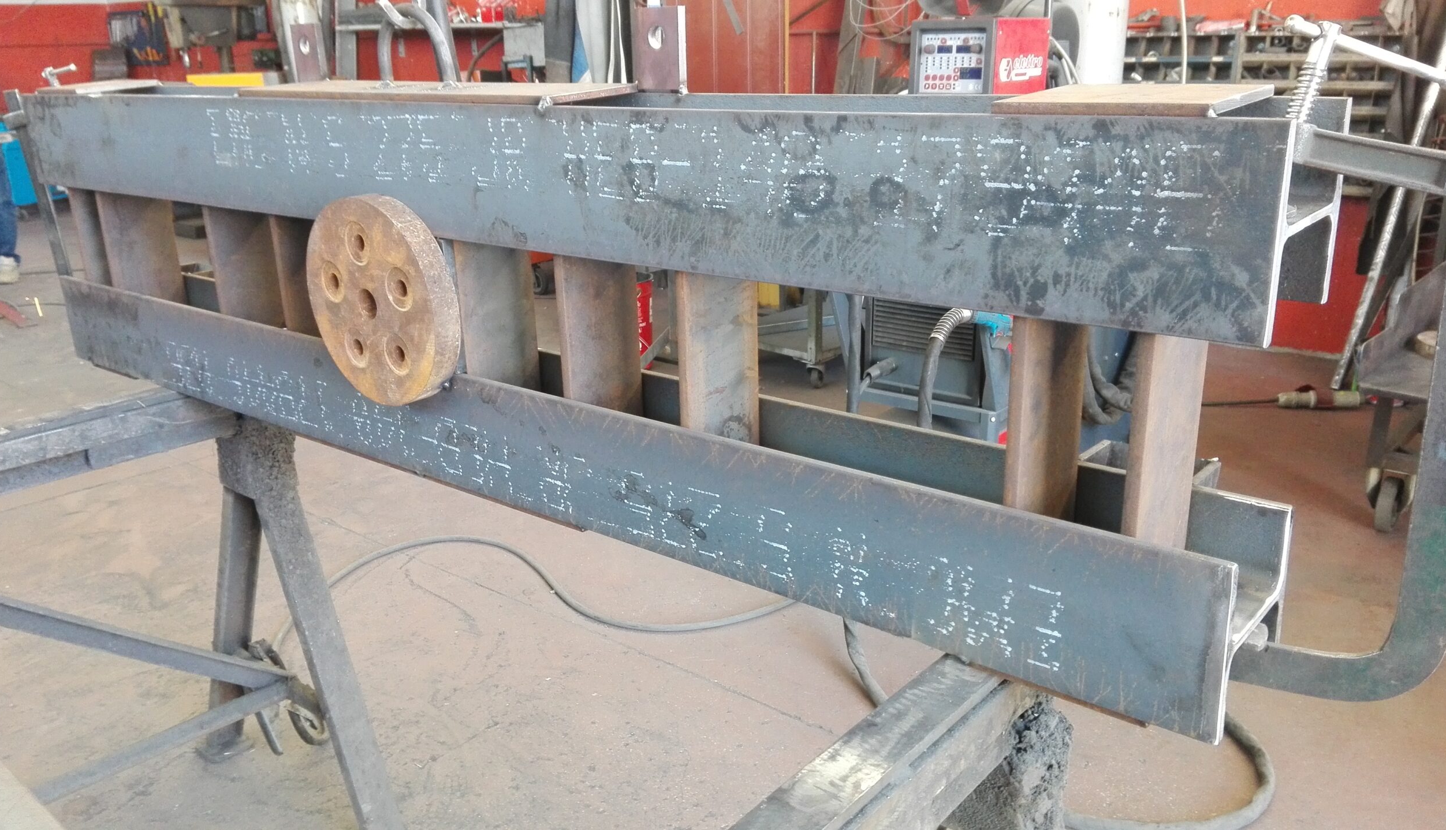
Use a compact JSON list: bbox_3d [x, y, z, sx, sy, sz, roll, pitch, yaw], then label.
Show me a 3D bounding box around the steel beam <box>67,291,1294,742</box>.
[{"bbox_3d":[-0.362,-0.024,1.356,1.920,0.140,0.142,13,24,37],"label":"steel beam"}]

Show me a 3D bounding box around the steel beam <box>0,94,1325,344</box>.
[{"bbox_3d":[-0.365,-0.300,1.252,1.905,0.140,0.142,13,24,37],"label":"steel beam"}]

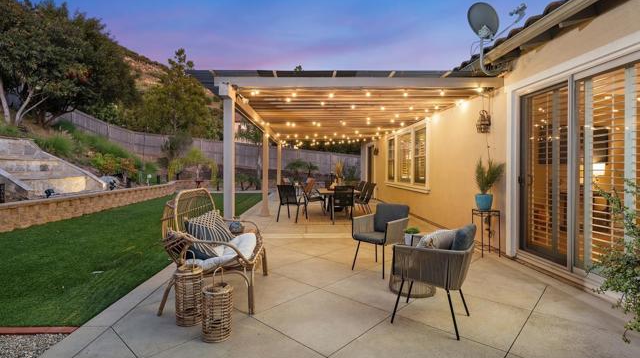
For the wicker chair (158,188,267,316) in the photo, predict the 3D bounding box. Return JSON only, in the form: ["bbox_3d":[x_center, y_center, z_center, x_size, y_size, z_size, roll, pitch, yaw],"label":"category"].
[{"bbox_3d":[-1.050,0.678,3.417,0.900,1.080,1.120,0,2,-3],"label":"wicker chair"}]

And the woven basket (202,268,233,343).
[{"bbox_3d":[-0.815,0.979,2.547,0.240,0.540,0.240,0,2,0],"label":"woven basket"}]

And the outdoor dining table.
[{"bbox_3d":[0.440,0.648,8.673,1.000,0.750,2.000,0,2,-3],"label":"outdoor dining table"}]

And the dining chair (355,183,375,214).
[{"bbox_3d":[1.180,0.558,8.670,0.600,0.930,0.580,0,2,-3],"label":"dining chair"}]

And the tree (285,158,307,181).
[{"bbox_3d":[-1.250,-0.393,16.497,1.200,1.300,1.200,0,2,0],"label":"tree"}]

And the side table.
[{"bbox_3d":[2.490,0.813,4.806,0.290,0.650,0.290,0,2,-3],"label":"side table"}]

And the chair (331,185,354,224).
[{"bbox_3d":[0.500,0.557,7.315,0.550,0.880,0.660,0,2,-2],"label":"chair"}]

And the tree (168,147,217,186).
[{"bbox_3d":[-7.300,-0.613,18.290,2.450,2.100,2.400,0,2,-3],"label":"tree"}]

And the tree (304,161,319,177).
[{"bbox_3d":[-0.520,-0.489,19.994,0.950,1.250,0.950,0,2,-3],"label":"tree"}]

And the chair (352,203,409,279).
[{"bbox_3d":[0.790,0.757,4.164,0.580,0.800,0.610,2,2,44],"label":"chair"}]

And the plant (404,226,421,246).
[{"bbox_3d":[1.000,0.617,3.470,0.160,0.220,0.160,0,2,-3],"label":"plant"}]

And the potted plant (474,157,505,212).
[{"bbox_3d":[2.560,0.066,4.855,0.400,0.820,0.400,0,2,-2],"label":"potted plant"}]

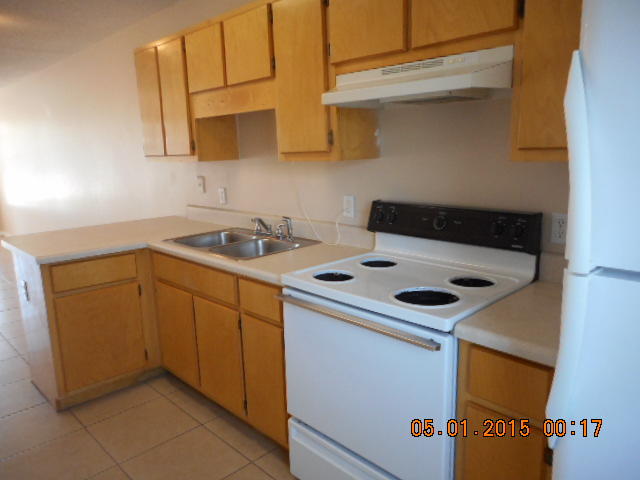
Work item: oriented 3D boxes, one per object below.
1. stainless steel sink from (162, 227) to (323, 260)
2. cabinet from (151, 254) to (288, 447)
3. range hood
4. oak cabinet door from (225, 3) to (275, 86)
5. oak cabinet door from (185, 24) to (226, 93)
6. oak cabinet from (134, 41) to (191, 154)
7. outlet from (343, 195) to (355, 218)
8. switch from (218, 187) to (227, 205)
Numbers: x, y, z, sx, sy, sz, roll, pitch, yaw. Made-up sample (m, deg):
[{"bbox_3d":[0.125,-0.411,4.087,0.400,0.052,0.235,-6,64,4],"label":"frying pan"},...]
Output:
[{"bbox_3d":[-0.479,0.092,2.746,0.822,0.175,0.557,9,16,44],"label":"stainless steel sink"},{"bbox_3d":[-0.358,0.486,2.687,1.250,0.840,0.620,9,16,44],"label":"cabinet"},{"bbox_3d":[0.396,-0.608,1.792,0.760,0.132,0.455,9,16,44],"label":"range hood"},{"bbox_3d":[-0.364,-0.978,2.358,0.374,0.329,0.020,10,15,44],"label":"oak cabinet door"},{"bbox_3d":[-0.650,-1.027,2.639,0.378,0.329,0.020,10,15,44],"label":"oak cabinet door"},{"bbox_3d":[-0.929,-0.939,3.167,0.746,0.776,0.320,9,16,44],"label":"oak cabinet"},{"bbox_3d":[0.154,-0.176,2.456,0.071,0.114,0.012,9,16,44],"label":"outlet"},{"bbox_3d":[-0.698,-0.314,3.293,0.071,0.114,0.012,9,16,44],"label":"switch"}]

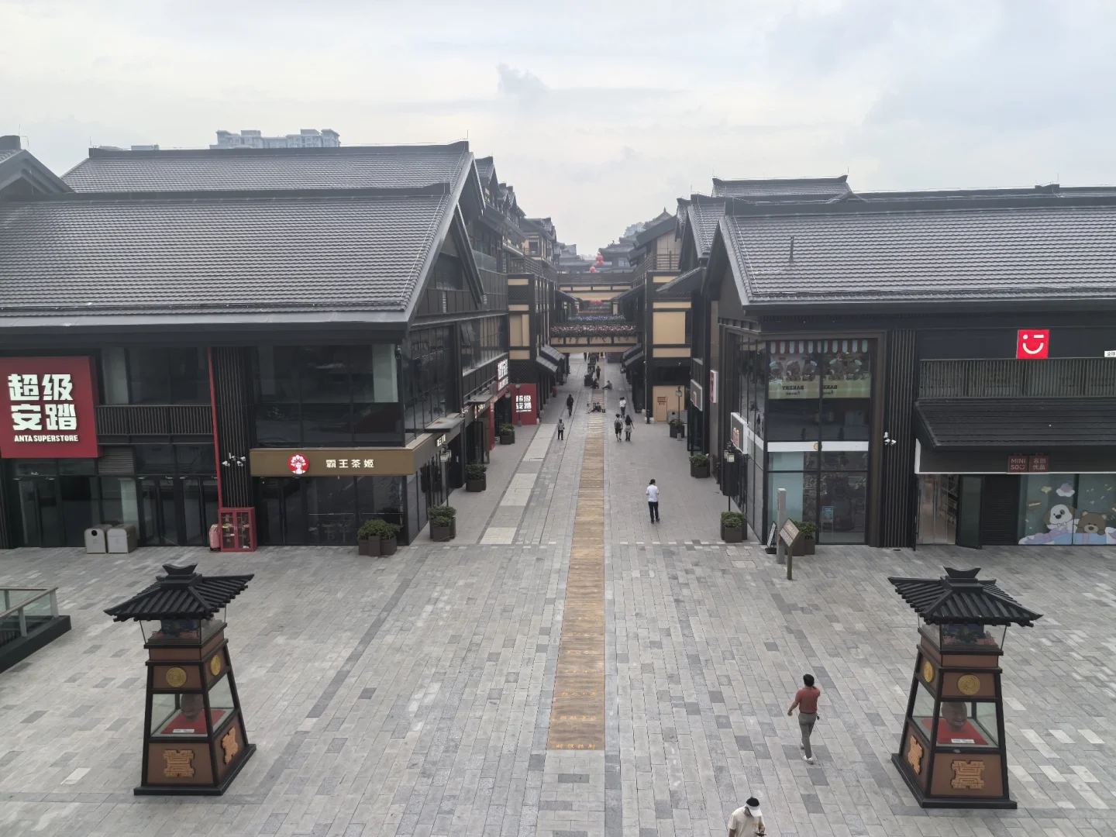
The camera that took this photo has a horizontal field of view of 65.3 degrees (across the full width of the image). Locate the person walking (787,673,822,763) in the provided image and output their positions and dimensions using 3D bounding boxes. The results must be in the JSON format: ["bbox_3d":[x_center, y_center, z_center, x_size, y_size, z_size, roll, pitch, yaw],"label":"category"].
[{"bbox_3d":[4.934,5.880,17.303,0.640,1.710,0.620,-3,8,-13],"label":"person walking"}]

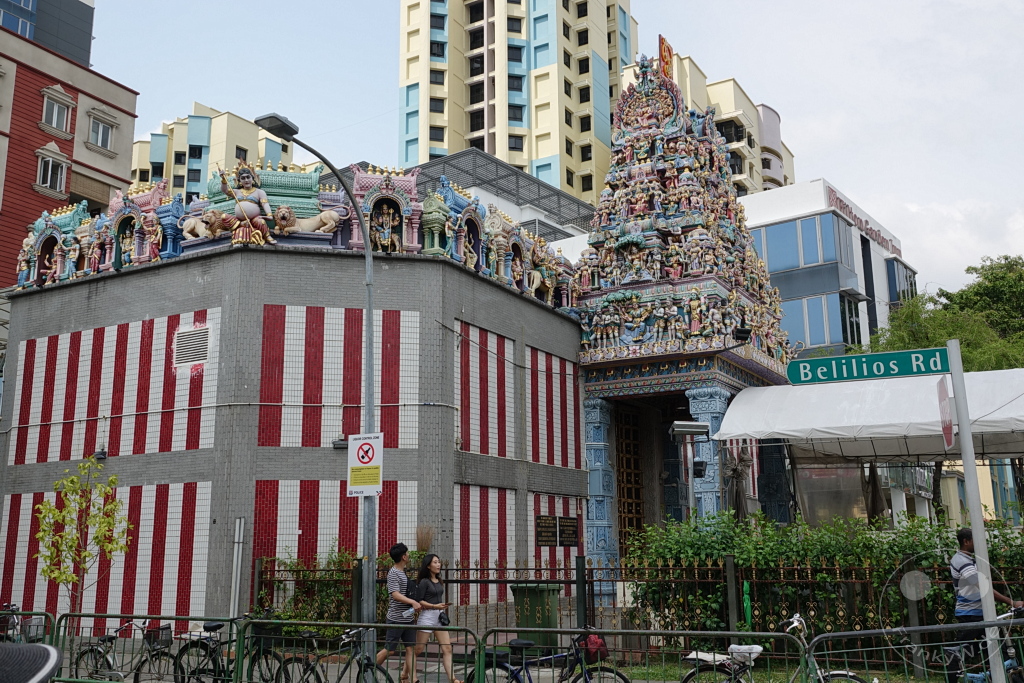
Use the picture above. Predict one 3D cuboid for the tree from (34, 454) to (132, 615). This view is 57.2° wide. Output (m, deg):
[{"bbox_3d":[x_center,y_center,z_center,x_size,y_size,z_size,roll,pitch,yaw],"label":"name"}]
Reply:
[{"bbox_3d":[-5.865,3.067,12.727,1.200,3.004,1.270,-7,-14,28],"label":"tree"}]

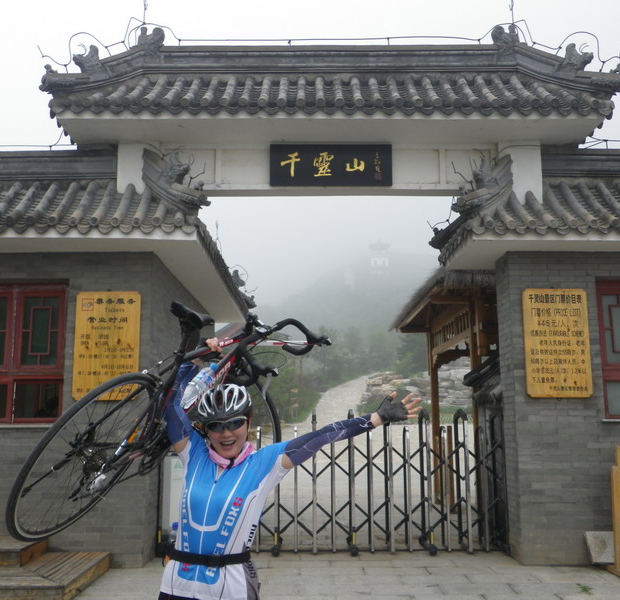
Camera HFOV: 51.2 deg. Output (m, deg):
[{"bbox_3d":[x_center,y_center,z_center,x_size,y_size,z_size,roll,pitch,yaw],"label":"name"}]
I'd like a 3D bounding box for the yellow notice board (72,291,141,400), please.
[{"bbox_3d":[-2.012,0.455,6.443,0.648,1.089,0.040,0,-9,0],"label":"yellow notice board"}]

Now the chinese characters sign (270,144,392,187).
[{"bbox_3d":[0.228,-1.424,6.905,1.295,0.466,0.060,0,-9,0],"label":"chinese characters sign"}]

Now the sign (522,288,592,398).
[{"bbox_3d":[2.458,0.427,6.445,0.644,1.087,0.040,0,-9,0],"label":"sign"}]

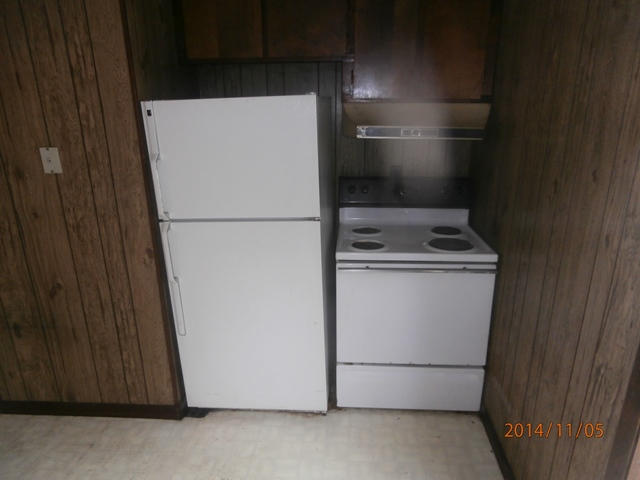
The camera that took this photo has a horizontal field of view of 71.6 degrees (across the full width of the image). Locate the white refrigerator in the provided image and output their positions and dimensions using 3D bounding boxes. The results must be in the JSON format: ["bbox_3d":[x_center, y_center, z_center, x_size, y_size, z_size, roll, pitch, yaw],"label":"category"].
[{"bbox_3d":[-0.331,0.061,2.462,0.763,1.635,0.735,1,18,6],"label":"white refrigerator"}]

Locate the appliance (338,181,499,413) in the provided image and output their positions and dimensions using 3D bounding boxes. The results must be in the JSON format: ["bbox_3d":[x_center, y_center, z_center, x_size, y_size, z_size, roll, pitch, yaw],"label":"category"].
[{"bbox_3d":[0.486,0.282,2.496,0.760,1.190,0.665,0,18,4],"label":"appliance"}]

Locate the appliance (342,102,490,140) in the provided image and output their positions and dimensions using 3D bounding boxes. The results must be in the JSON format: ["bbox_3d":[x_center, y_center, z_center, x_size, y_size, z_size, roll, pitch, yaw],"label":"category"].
[{"bbox_3d":[0.498,-0.628,2.340,0.757,0.180,0.455,0,18,4],"label":"appliance"}]

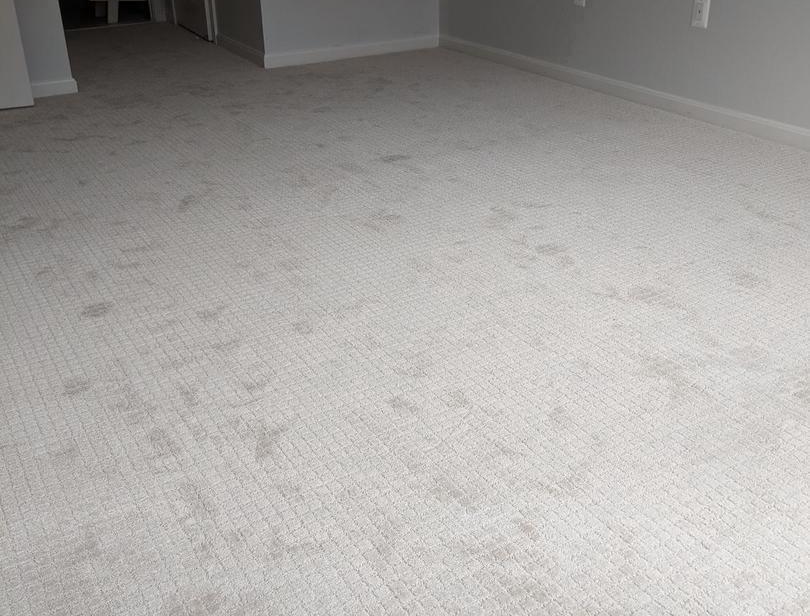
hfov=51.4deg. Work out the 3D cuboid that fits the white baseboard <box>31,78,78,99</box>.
[{"bbox_3d":[-1.816,-1.133,4.355,0.238,0.068,0.015,-16,31,-27],"label":"white baseboard"}]

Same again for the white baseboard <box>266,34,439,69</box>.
[{"bbox_3d":[-0.301,-1.583,5.190,1.213,0.072,0.015,-16,31,-27],"label":"white baseboard"}]

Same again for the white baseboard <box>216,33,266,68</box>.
[{"bbox_3d":[-1.020,-1.602,5.229,0.015,0.076,0.836,-16,31,-27],"label":"white baseboard"}]

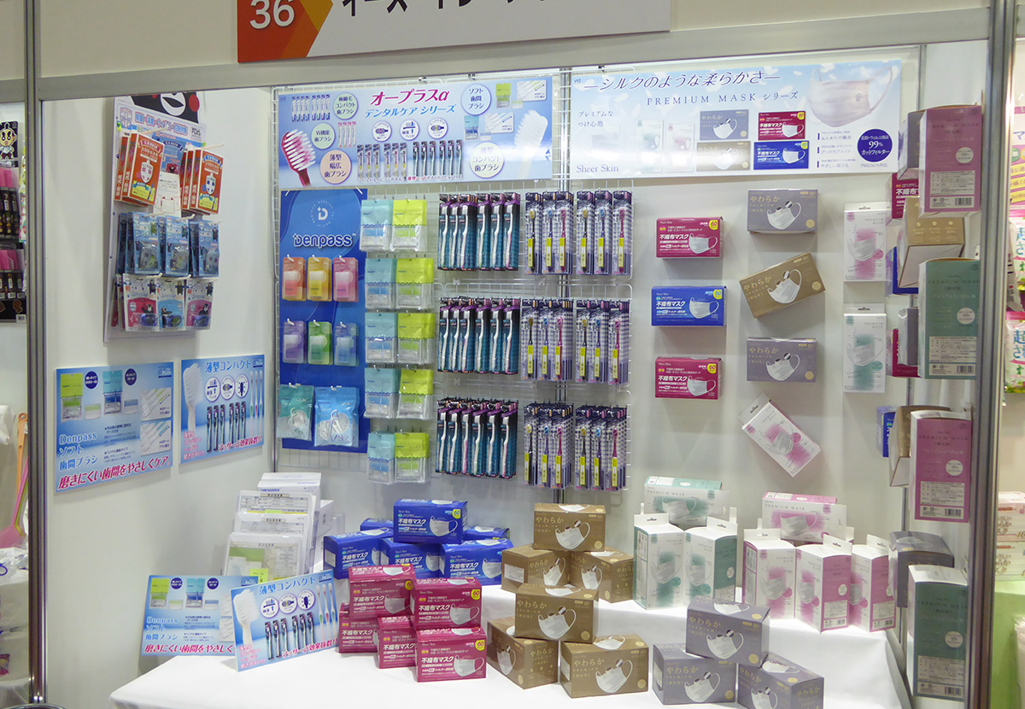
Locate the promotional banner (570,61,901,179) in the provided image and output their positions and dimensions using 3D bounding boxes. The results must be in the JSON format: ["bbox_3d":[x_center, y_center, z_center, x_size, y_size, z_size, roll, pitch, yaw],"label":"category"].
[{"bbox_3d":[0.601,-0.654,2.570,0.900,0.300,0.010,2,3,17],"label":"promotional banner"}]

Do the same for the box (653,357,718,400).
[{"bbox_3d":[0.499,0.067,2.599,0.173,0.105,0.092,1,2,17],"label":"box"}]

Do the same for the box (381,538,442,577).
[{"bbox_3d":[-0.276,0.602,2.704,0.200,0.107,0.096,0,3,-22],"label":"box"}]

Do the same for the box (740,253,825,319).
[{"bbox_3d":[0.741,-0.186,2.519,0.198,0.111,0.085,-23,-5,17],"label":"box"}]

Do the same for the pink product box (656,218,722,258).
[{"bbox_3d":[0.500,-0.325,2.583,0.173,0.105,0.092,1,3,17],"label":"pink product box"}]

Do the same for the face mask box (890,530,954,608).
[{"bbox_3d":[0.833,0.443,1.877,0.098,0.110,0.179,1,2,17],"label":"face mask box"}]

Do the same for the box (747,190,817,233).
[{"bbox_3d":[0.739,-0.389,2.508,0.179,0.110,0.098,2,4,16],"label":"box"}]

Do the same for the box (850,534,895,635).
[{"bbox_3d":[0.917,0.587,2.363,0.088,0.217,0.105,0,3,-24],"label":"box"}]

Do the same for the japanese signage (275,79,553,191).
[{"bbox_3d":[-0.321,-0.678,2.832,0.910,0.300,0.010,2,3,17],"label":"japanese signage"}]

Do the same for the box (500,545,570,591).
[{"bbox_3d":[0.071,0.614,2.663,0.095,0.111,0.203,3,3,39],"label":"box"}]

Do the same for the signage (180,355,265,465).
[{"bbox_3d":[-0.879,0.158,2.808,0.006,0.297,0.421,2,3,17],"label":"signage"}]

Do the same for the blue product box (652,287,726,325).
[{"bbox_3d":[0.509,-0.134,2.637,0.201,0.104,0.095,2,3,17],"label":"blue product box"}]

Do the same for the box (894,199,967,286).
[{"bbox_3d":[0.851,-0.228,1.879,0.097,0.110,0.201,-1,-20,17],"label":"box"}]

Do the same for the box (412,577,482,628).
[{"bbox_3d":[-0.175,0.656,2.426,0.173,0.105,0.092,0,3,-12],"label":"box"}]

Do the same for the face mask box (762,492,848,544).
[{"bbox_3d":[0.801,0.447,2.518,0.211,0.105,0.088,2,3,19],"label":"face mask box"}]

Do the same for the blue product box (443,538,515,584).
[{"bbox_3d":[-0.104,0.605,2.679,0.202,0.106,0.080,0,3,-13],"label":"blue product box"}]

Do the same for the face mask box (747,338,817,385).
[{"bbox_3d":[0.753,0.016,2.568,0.181,0.112,0.100,2,3,16],"label":"face mask box"}]

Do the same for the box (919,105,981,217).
[{"bbox_3d":[0.810,-0.353,1.703,0.088,0.187,0.105,2,3,18],"label":"box"}]

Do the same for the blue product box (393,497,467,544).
[{"bbox_3d":[-0.240,0.495,2.720,0.200,0.107,0.096,1,3,5],"label":"blue product box"}]

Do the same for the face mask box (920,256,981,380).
[{"bbox_3d":[0.796,-0.062,1.679,0.085,0.208,0.107,2,3,18],"label":"face mask box"}]

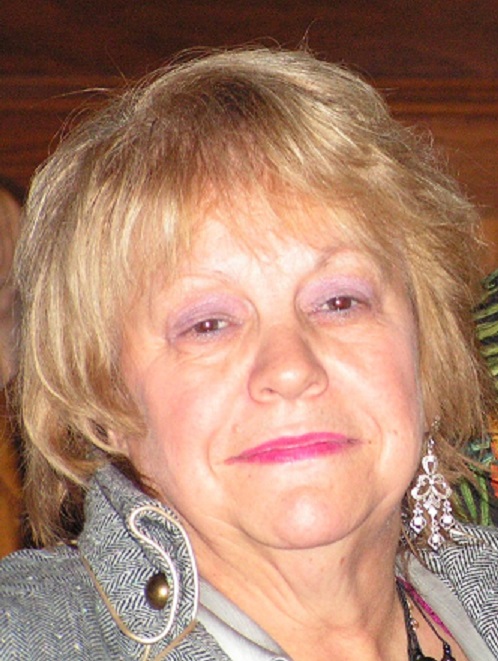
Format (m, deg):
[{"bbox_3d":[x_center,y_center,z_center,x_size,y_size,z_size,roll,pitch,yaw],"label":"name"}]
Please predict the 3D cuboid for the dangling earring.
[{"bbox_3d":[0.085,0.072,1.870,0.021,0.061,0.006,-2,2,-12],"label":"dangling earring"}]

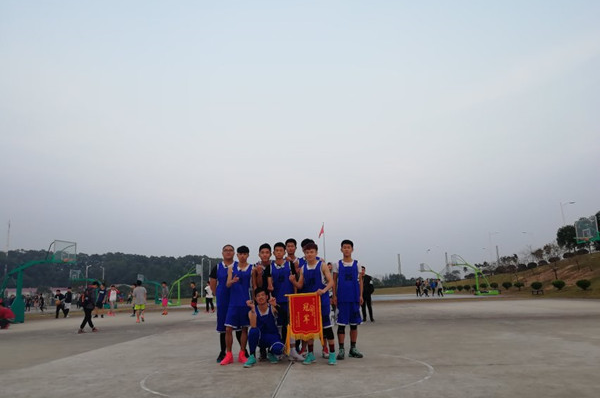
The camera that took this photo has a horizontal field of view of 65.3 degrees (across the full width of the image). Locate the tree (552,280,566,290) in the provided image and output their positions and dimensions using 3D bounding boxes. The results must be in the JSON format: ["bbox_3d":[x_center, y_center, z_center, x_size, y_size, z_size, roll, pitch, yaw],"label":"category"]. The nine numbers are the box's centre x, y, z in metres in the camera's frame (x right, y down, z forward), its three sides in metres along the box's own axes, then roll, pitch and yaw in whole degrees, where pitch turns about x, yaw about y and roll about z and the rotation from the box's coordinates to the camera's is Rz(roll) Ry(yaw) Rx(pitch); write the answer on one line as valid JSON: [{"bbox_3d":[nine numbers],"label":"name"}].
[{"bbox_3d":[23.271,7.762,42.000,1.200,0.920,1.200,-2,-12,0],"label":"tree"}]

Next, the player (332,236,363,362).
[{"bbox_3d":[0.752,1.509,7.225,0.470,1.765,0.340,-2,-11,1],"label":"player"}]

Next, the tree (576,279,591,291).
[{"bbox_3d":[20.947,6.353,34.579,0.980,0.800,0.980,-2,-11,0],"label":"tree"}]

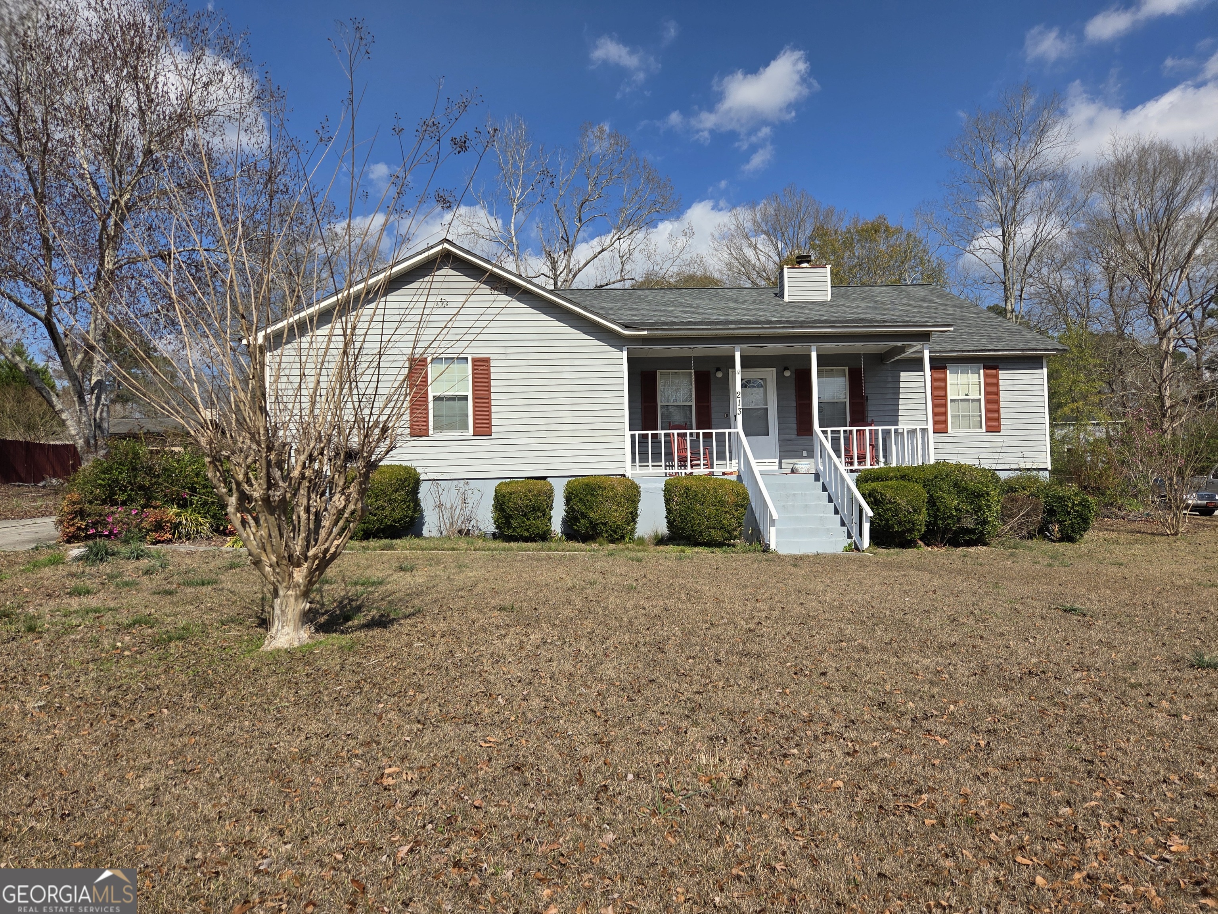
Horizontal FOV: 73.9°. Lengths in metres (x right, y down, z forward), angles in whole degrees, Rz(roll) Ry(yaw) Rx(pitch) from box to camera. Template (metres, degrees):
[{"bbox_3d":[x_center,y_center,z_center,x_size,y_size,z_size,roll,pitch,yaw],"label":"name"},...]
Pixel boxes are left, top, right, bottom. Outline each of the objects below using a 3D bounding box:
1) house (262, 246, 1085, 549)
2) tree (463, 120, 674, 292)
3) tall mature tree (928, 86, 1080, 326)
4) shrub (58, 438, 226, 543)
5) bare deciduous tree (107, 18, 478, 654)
[{"bbox_3d":[1.062,-1.466,21.202,16.761,6.650,12.000,-1,-2,-6],"label":"house"},{"bbox_3d":[-1.677,-7.388,41.695,11.000,20.350,10.000,-1,-2,-6],"label":"tree"},{"bbox_3d":[18.339,-7.218,36.704,6.600,19.729,6.300,-1,-2,-6],"label":"tall mature tree"},{"bbox_3d":[-8.173,0.557,14.201,2.700,1.764,1.900,-1,-2,-6],"label":"shrub"},{"bbox_3d":[-2.544,-1.031,6.723,3.200,5.129,3.100,-1,-2,-6],"label":"bare deciduous tree"}]

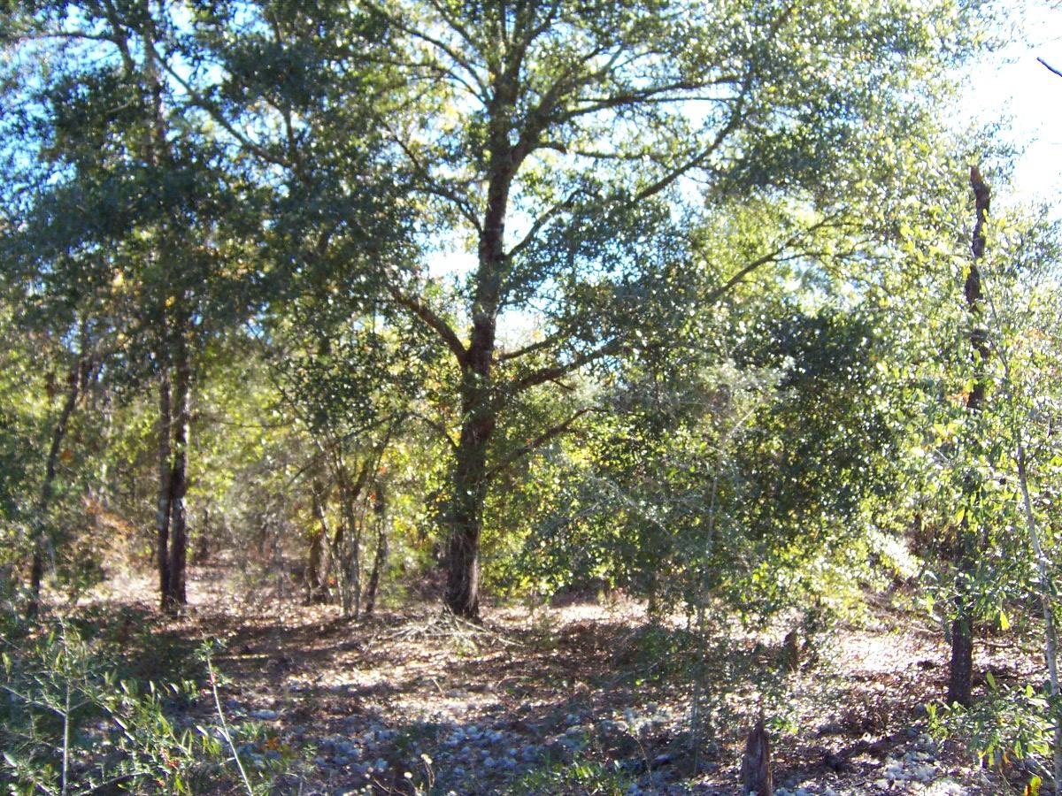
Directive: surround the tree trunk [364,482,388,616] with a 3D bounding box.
[{"bbox_3d":[-2.162,2.084,14.091,0.320,1.830,0.220,0,-6,0],"label":"tree trunk"}]

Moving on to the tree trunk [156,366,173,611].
[{"bbox_3d":[-5.330,1.294,14.711,0.200,3.530,0.180,0,-6,0],"label":"tree trunk"}]

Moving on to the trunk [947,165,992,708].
[{"bbox_3d":[3.574,0.235,8.253,0.300,4.360,0.250,0,-6,0],"label":"trunk"}]

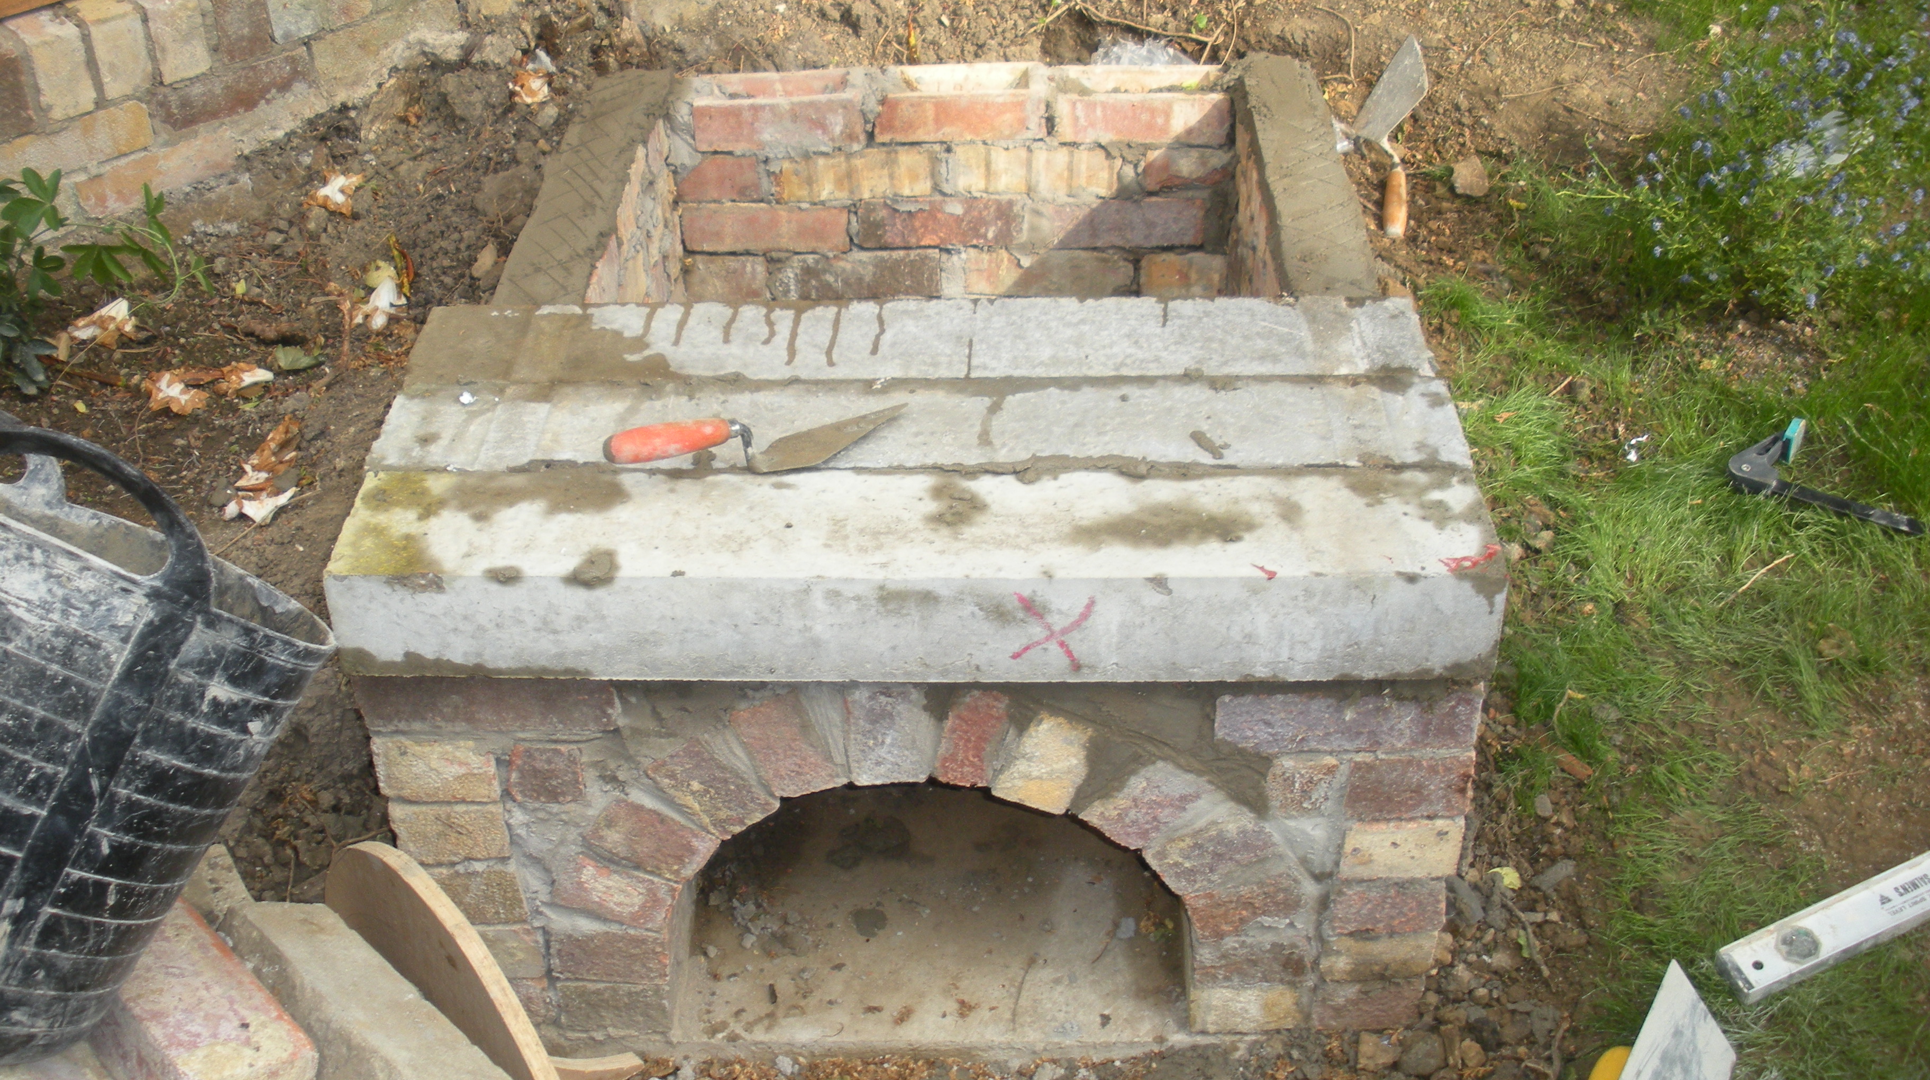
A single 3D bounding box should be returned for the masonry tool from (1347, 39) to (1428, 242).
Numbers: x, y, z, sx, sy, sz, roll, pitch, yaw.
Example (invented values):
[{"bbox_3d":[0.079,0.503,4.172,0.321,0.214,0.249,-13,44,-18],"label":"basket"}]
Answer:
[{"bbox_3d":[0.539,-0.510,2.502,0.110,0.065,0.420,1,40,16],"label":"masonry tool"}]

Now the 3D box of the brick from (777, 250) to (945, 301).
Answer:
[{"bbox_3d":[-0.142,-0.380,2.690,0.220,0.069,0.103,0,37,2],"label":"brick"}]

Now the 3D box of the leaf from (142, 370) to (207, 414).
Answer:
[{"bbox_3d":[-0.878,-0.164,2.232,0.062,0.022,0.060,0,36,0],"label":"leaf"}]

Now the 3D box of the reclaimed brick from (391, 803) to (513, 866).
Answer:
[{"bbox_3d":[-0.440,0.187,1.808,0.101,0.066,0.213,0,37,1],"label":"reclaimed brick"}]

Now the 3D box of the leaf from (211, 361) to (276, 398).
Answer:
[{"bbox_3d":[-0.816,-0.180,2.269,0.062,0.023,0.045,0,37,2],"label":"leaf"}]

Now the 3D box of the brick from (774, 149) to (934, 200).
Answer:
[{"bbox_3d":[-0.144,-0.507,2.660,0.212,0.067,0.105,0,39,1],"label":"brick"}]

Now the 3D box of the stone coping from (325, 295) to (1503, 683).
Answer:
[{"bbox_3d":[-0.037,-0.055,1.709,0.897,0.101,0.417,0,37,1],"label":"stone coping"}]

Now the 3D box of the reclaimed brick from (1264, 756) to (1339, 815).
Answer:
[{"bbox_3d":[0.287,0.163,1.751,0.055,0.066,0.150,0,37,2],"label":"reclaimed brick"}]

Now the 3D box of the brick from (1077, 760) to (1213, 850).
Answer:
[{"bbox_3d":[0.159,0.157,1.768,0.064,0.101,0.212,37,30,-23],"label":"brick"}]

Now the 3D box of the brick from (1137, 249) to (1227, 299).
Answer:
[{"bbox_3d":[0.337,-0.378,2.684,0.213,0.066,0.103,0,37,1],"label":"brick"}]

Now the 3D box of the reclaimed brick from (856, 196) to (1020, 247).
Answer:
[{"bbox_3d":[-0.035,-0.452,2.703,0.215,0.067,0.105,0,39,1],"label":"reclaimed brick"}]

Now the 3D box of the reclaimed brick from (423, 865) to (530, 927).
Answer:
[{"bbox_3d":[-0.446,0.261,1.882,0.103,0.066,0.200,0,37,2],"label":"reclaimed brick"}]

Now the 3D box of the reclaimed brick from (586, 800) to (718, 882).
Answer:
[{"bbox_3d":[-0.270,0.203,1.831,0.101,0.064,0.200,26,34,-17],"label":"reclaimed brick"}]

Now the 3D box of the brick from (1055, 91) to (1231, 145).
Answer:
[{"bbox_3d":[0.221,-0.549,2.521,0.213,0.067,0.100,0,36,0],"label":"brick"}]

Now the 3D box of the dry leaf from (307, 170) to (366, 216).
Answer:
[{"bbox_3d":[-0.824,-0.455,2.628,0.080,0.030,0.080,0,39,1],"label":"dry leaf"}]

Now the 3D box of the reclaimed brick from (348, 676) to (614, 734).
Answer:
[{"bbox_3d":[-0.392,0.100,1.680,0.219,0.067,0.105,0,39,1],"label":"reclaimed brick"}]

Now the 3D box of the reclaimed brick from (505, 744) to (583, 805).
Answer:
[{"bbox_3d":[-0.352,0.150,1.749,0.064,0.068,0.150,0,39,1],"label":"reclaimed brick"}]

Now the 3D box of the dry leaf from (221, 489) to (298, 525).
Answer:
[{"bbox_3d":[-0.733,-0.035,2.088,0.068,0.020,0.045,0,36,0],"label":"dry leaf"}]

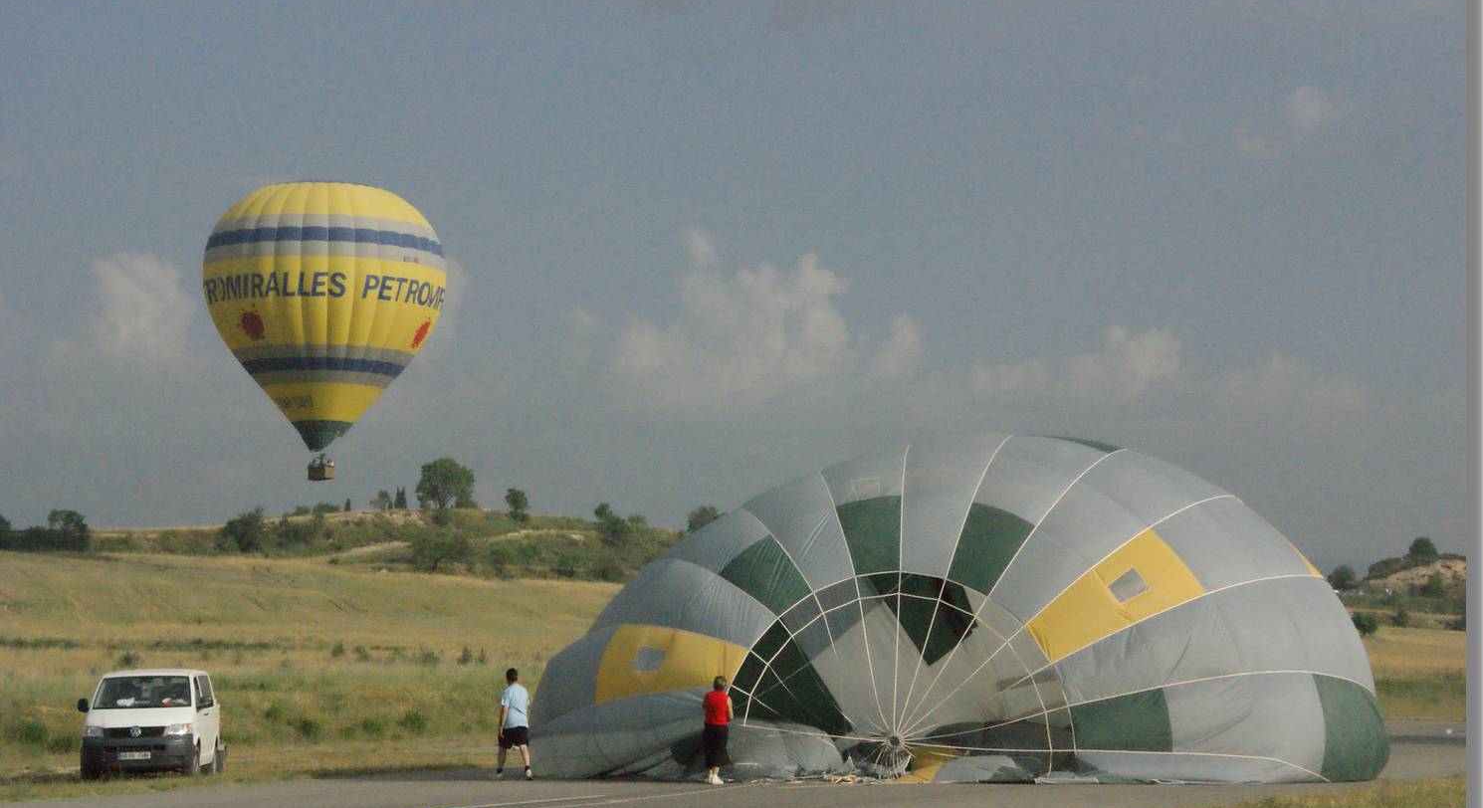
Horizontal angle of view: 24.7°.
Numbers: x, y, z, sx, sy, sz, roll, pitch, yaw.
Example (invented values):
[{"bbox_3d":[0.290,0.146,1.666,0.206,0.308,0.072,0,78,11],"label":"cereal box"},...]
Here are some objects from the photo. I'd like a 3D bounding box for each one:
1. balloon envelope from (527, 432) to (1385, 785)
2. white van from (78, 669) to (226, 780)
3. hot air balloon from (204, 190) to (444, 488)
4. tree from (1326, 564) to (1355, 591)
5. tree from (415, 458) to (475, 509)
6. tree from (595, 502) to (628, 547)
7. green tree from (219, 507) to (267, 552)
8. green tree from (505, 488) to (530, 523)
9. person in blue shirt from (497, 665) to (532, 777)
[{"bbox_3d":[3.770,3.329,57.000,13.800,5.600,11.500,0,-4,5],"label":"balloon envelope"},{"bbox_3d":[-10.190,5.525,58.600,1.950,1.950,4.900,0,-4,-4],"label":"white van"},{"bbox_3d":[-29.360,-5.107,238.000,17.100,20.800,17.100,0,-4,0],"label":"hot air balloon"},{"bbox_3d":[99.327,28.749,560.000,4.830,4.440,4.590,0,-4,0],"label":"tree"},{"bbox_3d":[-39.373,10.681,450.000,7.910,6.990,7.520,0,-4,0],"label":"tree"},{"bbox_3d":[-16.179,15.041,420.000,4.200,5.650,3.990,0,-4,0],"label":"tree"},{"bbox_3d":[-57.526,14.572,390.000,5.510,5.380,5.240,0,-4,0],"label":"green tree"},{"bbox_3d":[-29.828,13.476,450.000,3.410,4.810,3.240,0,-4,0],"label":"green tree"},{"bbox_3d":[-3.554,4.997,52.800,0.520,1.750,0.650,2,-5,-30],"label":"person in blue shirt"}]

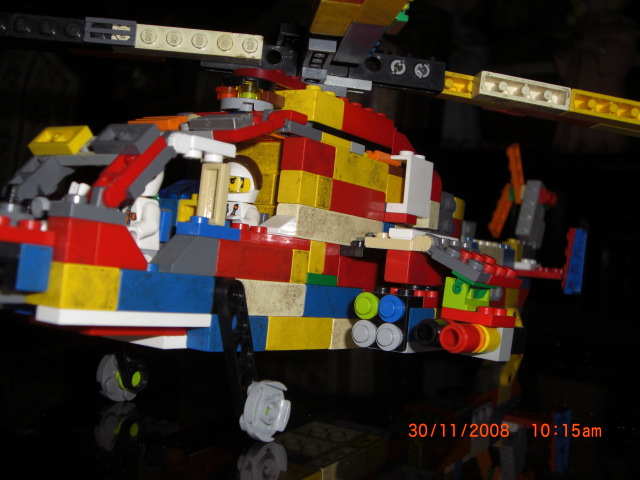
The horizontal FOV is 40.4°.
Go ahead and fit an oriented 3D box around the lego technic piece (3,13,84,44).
[{"bbox_3d":[-0.084,-0.067,0.279,0.031,0.008,0.010,5,-2,0],"label":"lego technic piece"}]

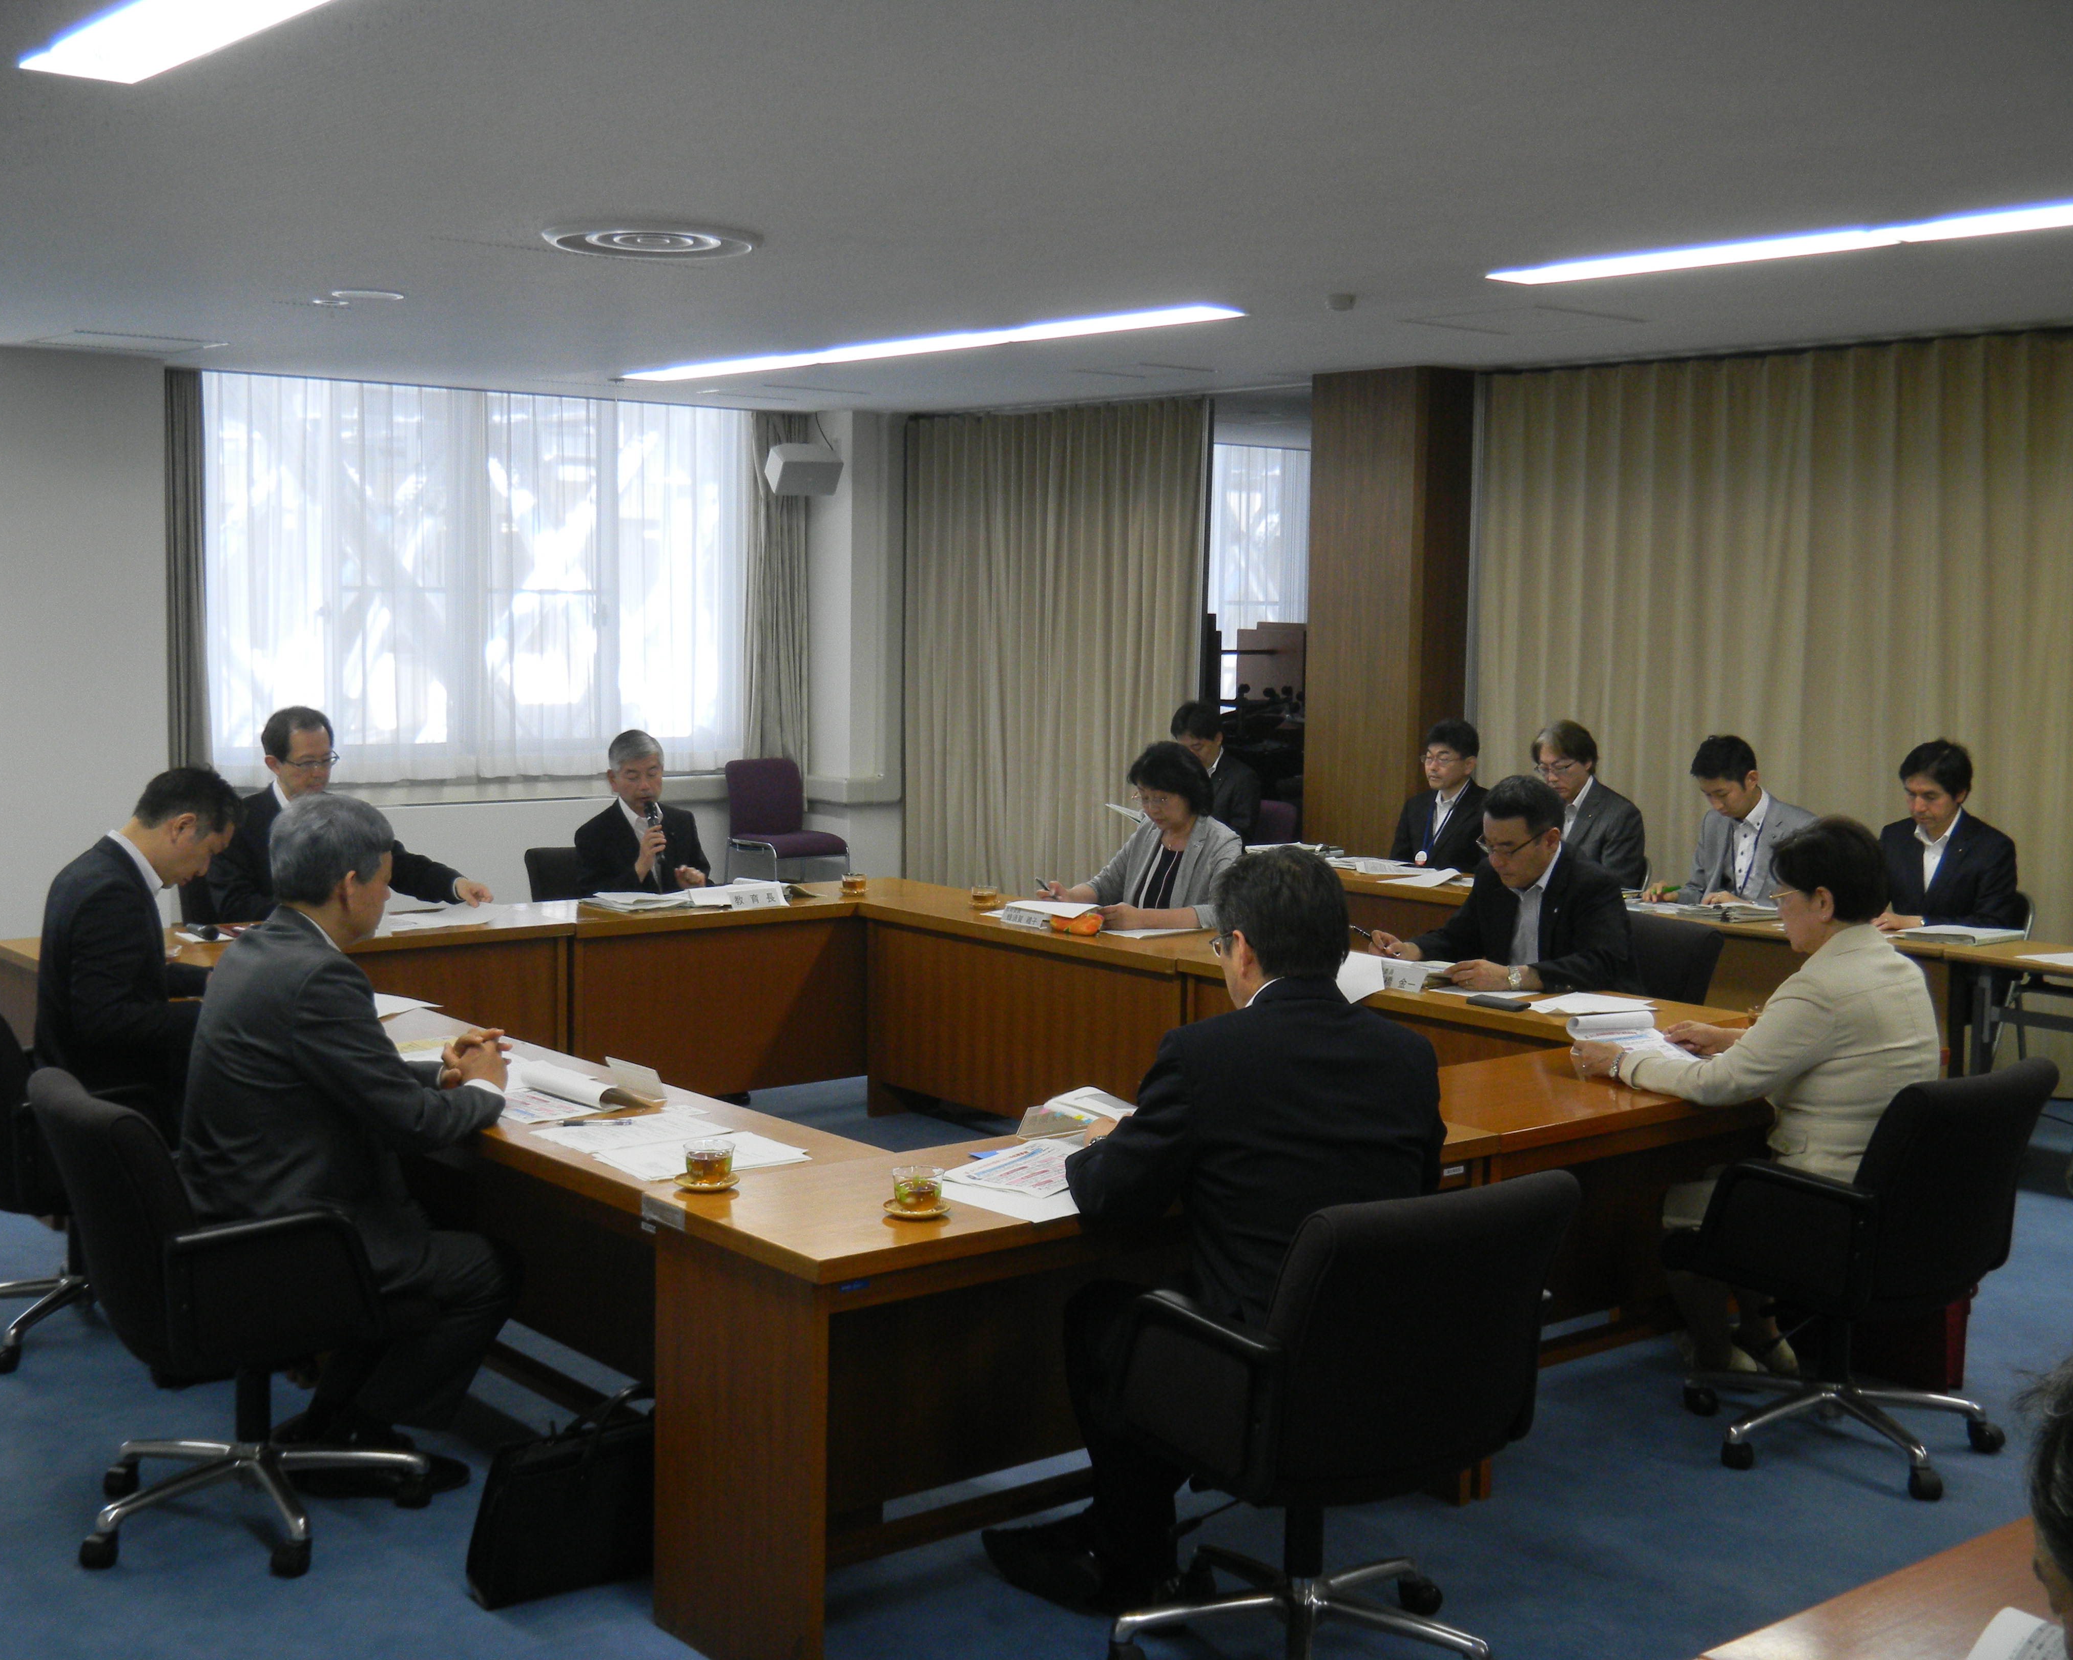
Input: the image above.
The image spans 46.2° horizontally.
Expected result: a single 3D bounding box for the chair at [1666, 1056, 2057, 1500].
[{"bbox_3d":[1.661,0.860,4.948,0.600,0.830,0.640,-2,6,-34],"label":"chair"}]

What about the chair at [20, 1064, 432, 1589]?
[{"bbox_3d":[-1.449,0.849,4.389,0.640,0.830,0.600,-4,7,-42],"label":"chair"}]

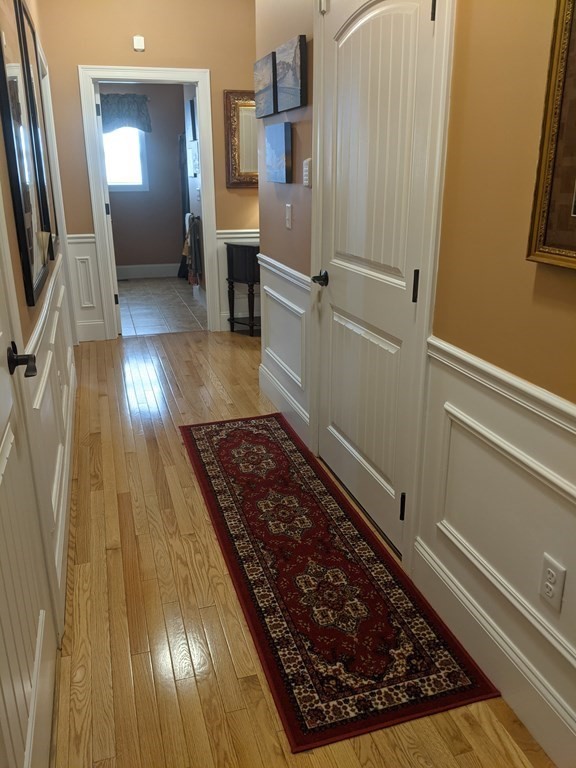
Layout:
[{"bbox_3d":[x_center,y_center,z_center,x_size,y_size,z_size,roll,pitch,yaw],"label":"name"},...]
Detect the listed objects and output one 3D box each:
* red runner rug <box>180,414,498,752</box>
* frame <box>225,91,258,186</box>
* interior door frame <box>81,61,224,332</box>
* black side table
[{"bbox_3d":[-0.014,0.557,2.542,0.606,0.010,2.140,-6,20,-16],"label":"red runner rug"},{"bbox_3d":[-0.223,-2.045,5.052,0.620,0.750,0.050,-6,20,-16],"label":"frame"},{"bbox_3d":[-1.115,-1.454,5.044,0.996,2.137,0.130,-6,20,-16],"label":"interior door frame"},{"bbox_3d":[-0.199,-0.835,5.303,0.640,0.793,0.310,-6,20,-16],"label":"black side table"}]

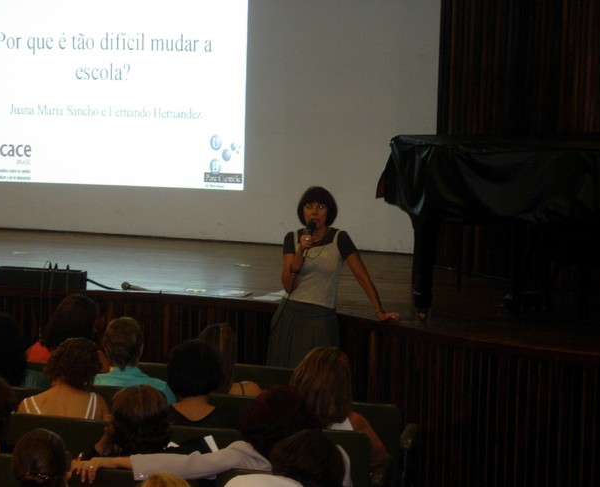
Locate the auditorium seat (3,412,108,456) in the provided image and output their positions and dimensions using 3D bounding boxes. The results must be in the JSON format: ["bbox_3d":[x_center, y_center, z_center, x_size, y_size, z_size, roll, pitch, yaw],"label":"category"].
[{"bbox_3d":[-0.983,1.165,9.420,0.540,0.870,0.600,3,5,14],"label":"auditorium seat"}]

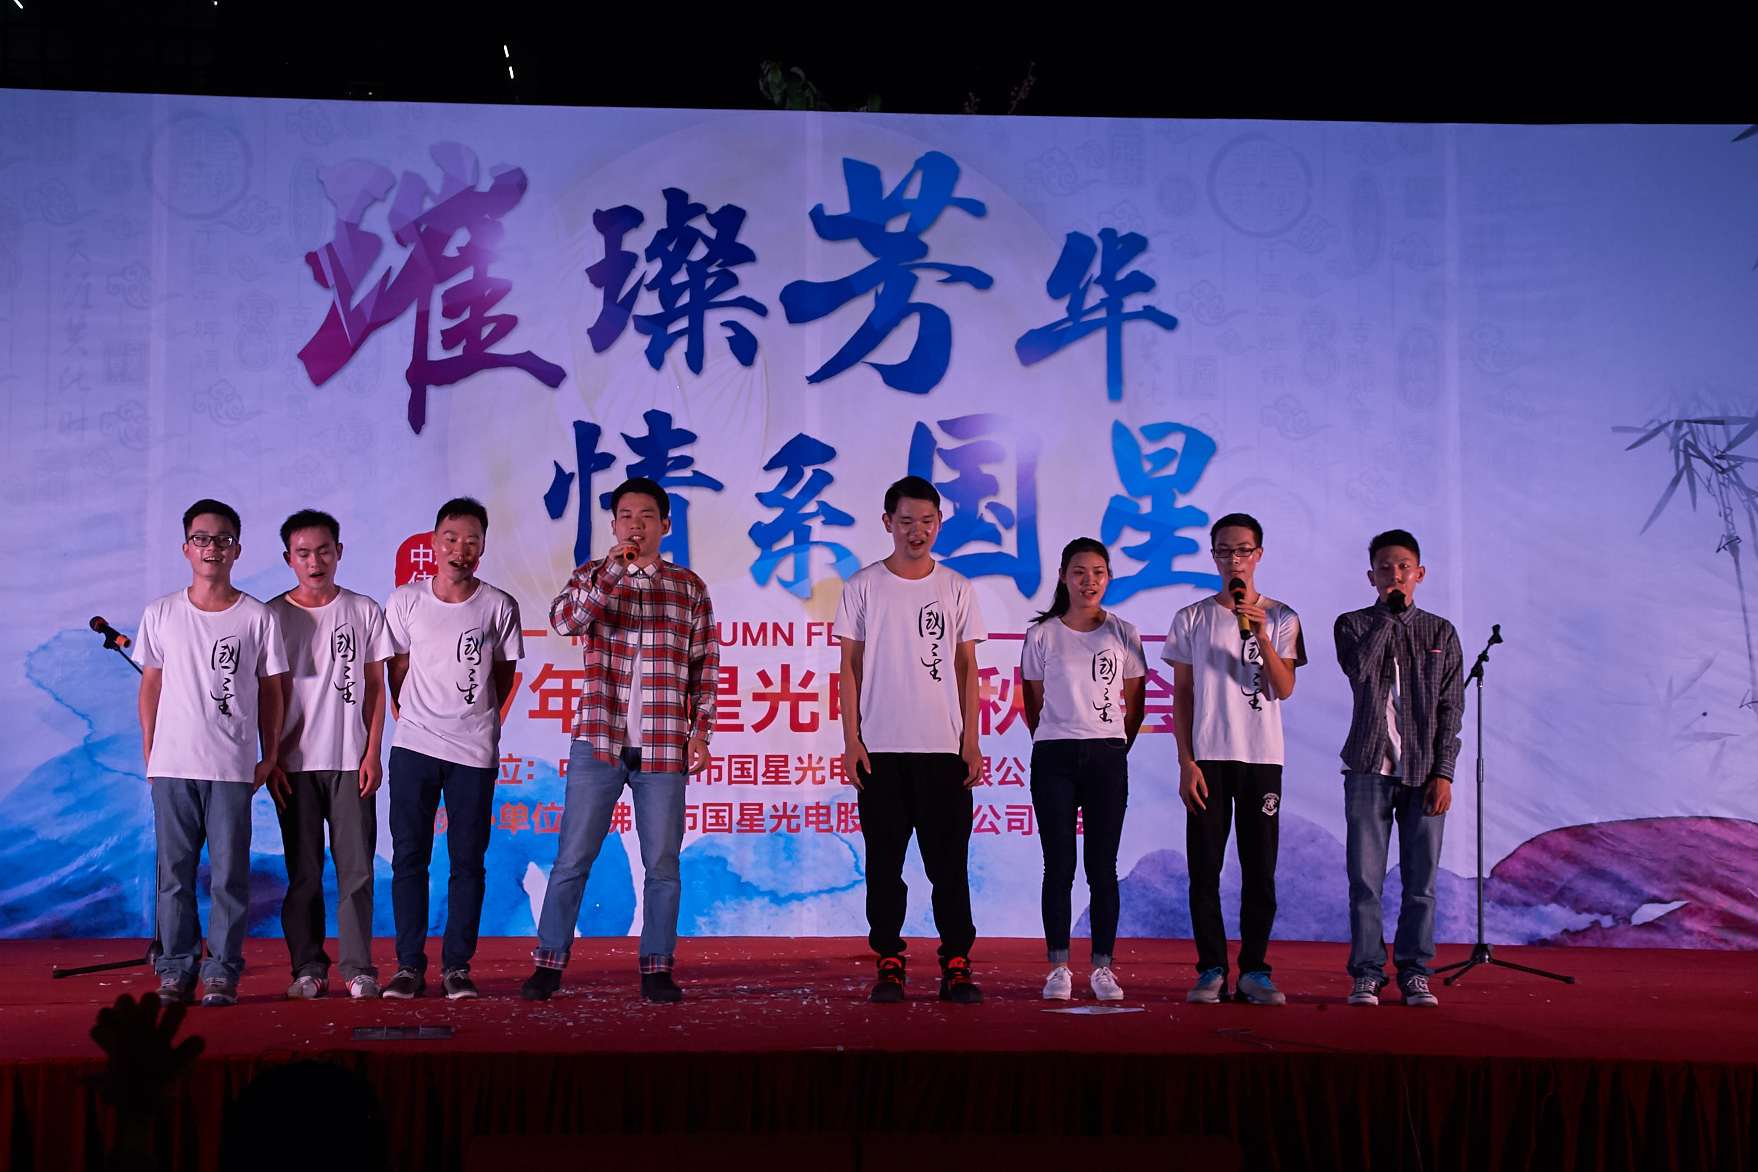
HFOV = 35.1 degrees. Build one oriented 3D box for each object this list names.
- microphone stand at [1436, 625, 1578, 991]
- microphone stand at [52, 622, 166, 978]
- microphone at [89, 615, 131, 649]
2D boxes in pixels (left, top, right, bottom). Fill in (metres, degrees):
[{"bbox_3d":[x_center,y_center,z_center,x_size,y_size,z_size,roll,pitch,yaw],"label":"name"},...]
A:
[{"bbox_3d":[2.243,0.827,10.661,0.620,1.372,0.575,-4,-5,43],"label":"microphone stand"},{"bbox_3d":[-2.705,0.843,10.789,0.659,1.347,0.686,-3,-5,35],"label":"microphone stand"},{"bbox_3d":[-2.997,0.182,10.850,0.235,0.057,0.057,24,11,34],"label":"microphone"}]

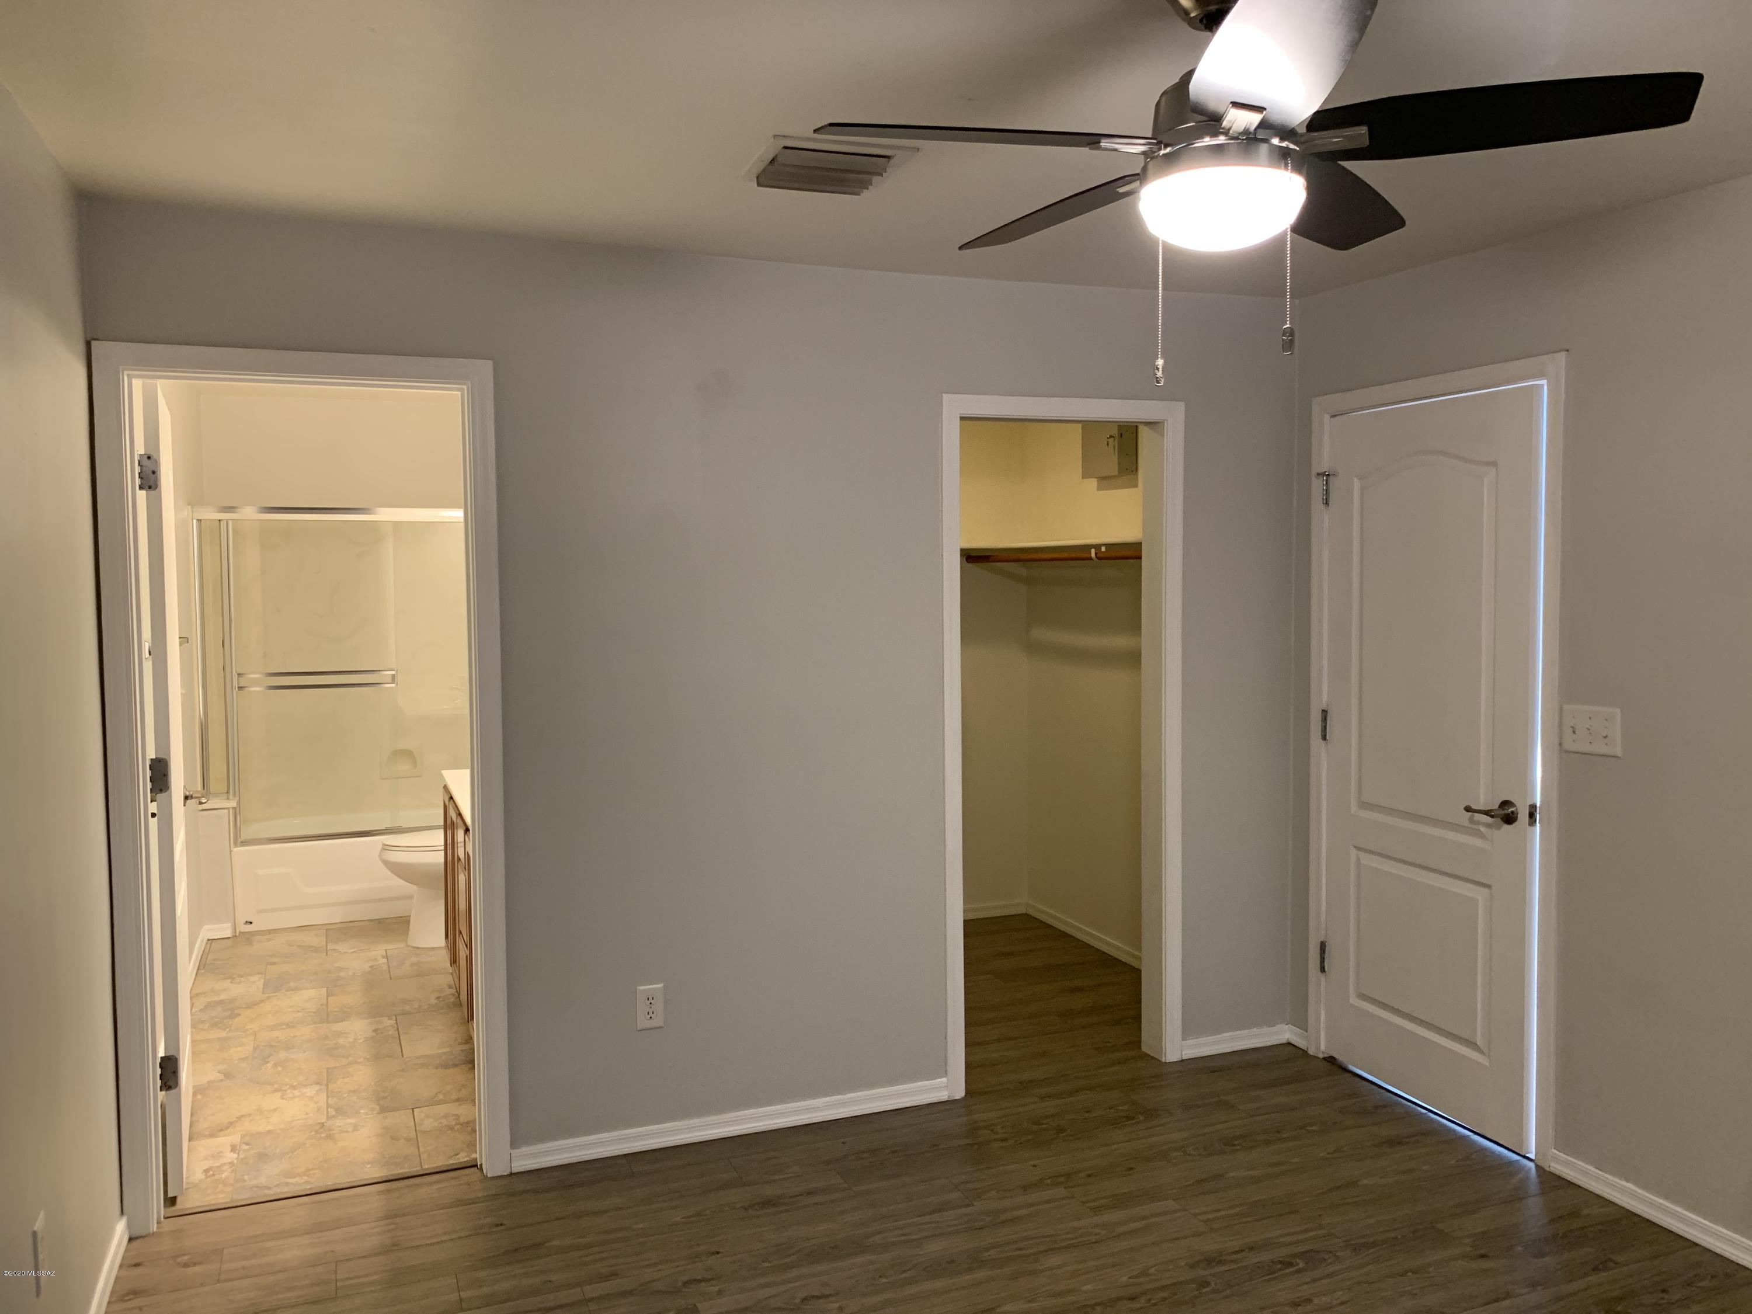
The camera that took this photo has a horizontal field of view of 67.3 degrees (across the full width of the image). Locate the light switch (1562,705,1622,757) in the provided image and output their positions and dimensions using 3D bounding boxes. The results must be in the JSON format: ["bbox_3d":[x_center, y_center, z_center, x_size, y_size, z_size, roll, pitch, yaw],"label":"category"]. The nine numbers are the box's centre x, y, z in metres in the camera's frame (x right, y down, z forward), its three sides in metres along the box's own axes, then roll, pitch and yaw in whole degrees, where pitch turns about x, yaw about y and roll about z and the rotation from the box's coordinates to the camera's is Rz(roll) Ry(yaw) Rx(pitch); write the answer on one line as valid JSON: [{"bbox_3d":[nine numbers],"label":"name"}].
[{"bbox_3d":[1.763,0.183,3.252,0.012,0.117,0.163,-2,3,-21],"label":"light switch"}]

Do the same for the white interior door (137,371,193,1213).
[{"bbox_3d":[-1.924,0.326,3.584,0.035,2.025,0.760,-2,4,-26],"label":"white interior door"}]

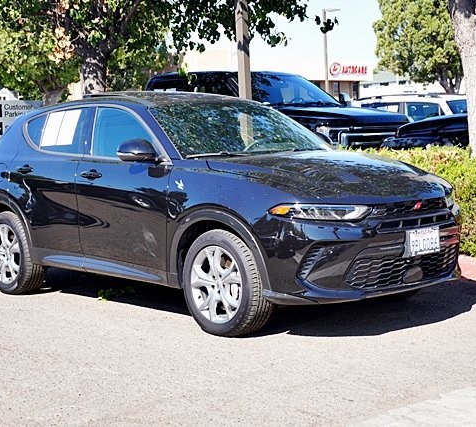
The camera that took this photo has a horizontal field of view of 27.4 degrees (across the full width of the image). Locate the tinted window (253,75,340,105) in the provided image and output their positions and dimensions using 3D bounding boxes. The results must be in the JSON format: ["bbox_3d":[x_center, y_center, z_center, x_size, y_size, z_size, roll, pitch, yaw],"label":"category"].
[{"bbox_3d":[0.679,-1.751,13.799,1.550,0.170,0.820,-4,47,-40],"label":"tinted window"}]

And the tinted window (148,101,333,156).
[{"bbox_3d":[-0.004,-0.615,7.134,1.460,0.100,0.770,-5,37,-42],"label":"tinted window"}]

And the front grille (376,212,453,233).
[{"bbox_3d":[1.139,0.053,6.091,0.800,0.085,0.100,-4,5,-43],"label":"front grille"}]

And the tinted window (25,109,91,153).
[{"bbox_3d":[-1.421,-0.639,7.648,0.070,0.400,0.950,21,-12,-41],"label":"tinted window"}]

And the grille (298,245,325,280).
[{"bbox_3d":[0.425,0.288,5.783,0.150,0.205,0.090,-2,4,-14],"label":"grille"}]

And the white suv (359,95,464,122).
[{"bbox_3d":[4.307,-1.557,20.300,1.920,1.760,4.750,-4,5,-42],"label":"white suv"}]

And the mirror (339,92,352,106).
[{"bbox_3d":[1.590,-1.681,14.460,0.220,0.220,0.140,-4,5,-40],"label":"mirror"}]

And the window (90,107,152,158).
[{"bbox_3d":[-0.781,-0.590,6.941,0.060,0.390,0.890,21,-12,-41],"label":"window"}]

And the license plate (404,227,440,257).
[{"bbox_3d":[1.167,0.176,6.086,0.310,0.155,0.025,-4,5,-43],"label":"license plate"}]

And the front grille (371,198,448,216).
[{"bbox_3d":[1.081,-0.031,5.996,0.740,0.100,0.110,-5,6,-42],"label":"front grille"}]

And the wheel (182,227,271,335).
[{"bbox_3d":[-0.069,0.428,6.136,0.230,0.690,0.690,-5,6,-42],"label":"wheel"}]

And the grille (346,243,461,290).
[{"bbox_3d":[1.058,0.301,6.054,1.070,0.230,0.170,-5,6,-42],"label":"grille"}]

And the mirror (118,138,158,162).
[{"bbox_3d":[-0.655,-0.403,6.463,0.250,0.165,0.170,-5,6,-42],"label":"mirror"}]

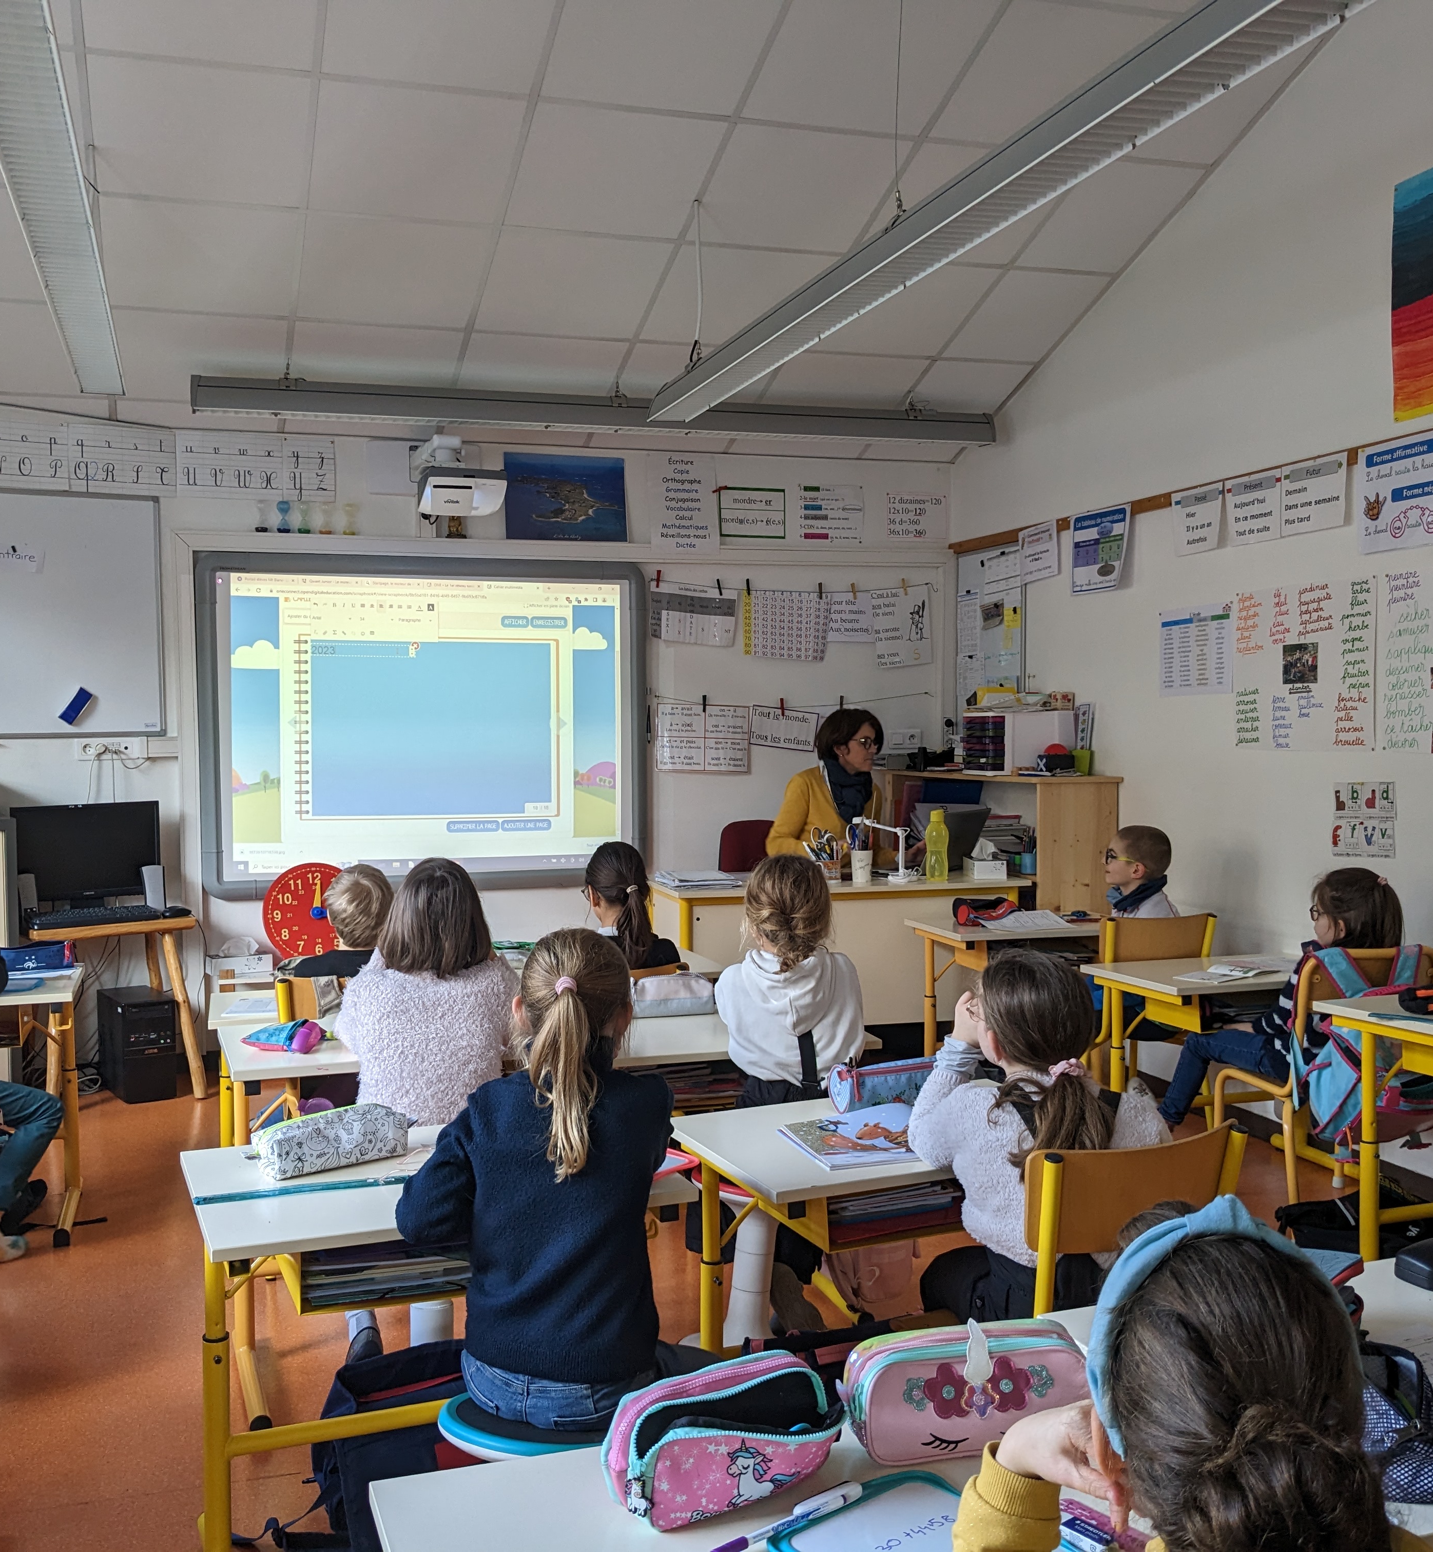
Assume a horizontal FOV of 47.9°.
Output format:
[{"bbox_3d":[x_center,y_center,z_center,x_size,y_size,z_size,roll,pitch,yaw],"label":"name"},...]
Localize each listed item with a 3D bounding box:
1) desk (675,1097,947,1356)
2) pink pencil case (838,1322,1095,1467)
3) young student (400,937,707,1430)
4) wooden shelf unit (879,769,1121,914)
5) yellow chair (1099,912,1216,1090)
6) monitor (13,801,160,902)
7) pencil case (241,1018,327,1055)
[{"bbox_3d":[0.333,0.906,2.747,0.700,0.610,0.500,-1,2,-22],"label":"desk"},{"bbox_3d":[0.241,0.586,1.556,0.215,0.096,0.075,-1,2,-13],"label":"pink pencil case"},{"bbox_3d":[-0.224,0.744,2.266,0.430,1.065,0.530,-1,2,-14],"label":"young student"},{"bbox_3d":[1.127,0.565,6.546,0.340,1.141,1.360,-1,2,-18],"label":"wooden shelf unit"},{"bbox_3d":[1.357,0.808,5.335,0.410,0.740,0.460,-1,2,-17],"label":"yellow chair"},{"bbox_3d":[-2.239,0.296,5.731,0.490,0.390,0.180,-1,2,-24],"label":"monitor"},{"bbox_3d":[-0.947,0.564,3.528,0.180,0.052,0.110,-1,2,-15],"label":"pencil case"}]

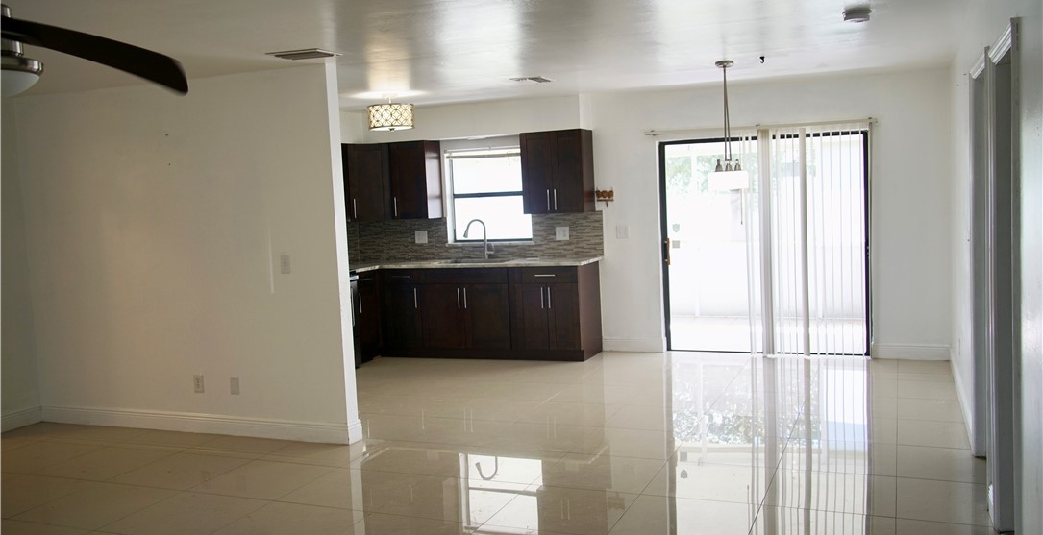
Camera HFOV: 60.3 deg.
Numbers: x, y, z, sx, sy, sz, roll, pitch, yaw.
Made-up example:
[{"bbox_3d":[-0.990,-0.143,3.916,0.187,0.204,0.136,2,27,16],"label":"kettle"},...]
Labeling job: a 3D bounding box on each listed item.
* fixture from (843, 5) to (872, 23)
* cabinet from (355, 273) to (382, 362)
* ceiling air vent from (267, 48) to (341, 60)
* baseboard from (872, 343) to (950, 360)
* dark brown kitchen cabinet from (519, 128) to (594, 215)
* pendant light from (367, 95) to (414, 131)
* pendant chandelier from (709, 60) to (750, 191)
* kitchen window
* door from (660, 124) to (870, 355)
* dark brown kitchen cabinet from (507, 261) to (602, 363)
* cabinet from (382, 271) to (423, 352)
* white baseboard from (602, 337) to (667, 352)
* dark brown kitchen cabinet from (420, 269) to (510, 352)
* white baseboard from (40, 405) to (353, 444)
[{"bbox_3d":[1.798,-1.349,4.803,0.154,0.052,0.154,-1,5,23],"label":"fixture"},{"bbox_3d":[-1.750,0.473,8.847,0.605,0.876,0.364,-1,5,23],"label":"cabinet"},{"bbox_3d":[-1.277,-1.254,5.296,0.338,0.024,0.284,-1,5,23],"label":"ceiling air vent"},{"bbox_3d":[3.303,0.721,7.639,0.610,0.132,0.018,-1,5,23],"label":"baseboard"},{"bbox_3d":[0.351,-0.901,8.553,0.609,0.769,0.330,-1,5,23],"label":"dark brown kitchen cabinet"},{"bbox_3d":[-1.094,-1.302,7.553,0.394,0.293,0.394,-3,5,0],"label":"pendant light"},{"bbox_3d":[1.479,-1.021,6.451,0.146,0.922,0.759,-1,5,23],"label":"pendant chandelier"},{"bbox_3d":[-0.314,-0.738,9.090,0.927,0.954,0.120,-1,5,23],"label":"kitchen window"},{"bbox_3d":[2.167,-0.198,8.066,1.803,1.977,0.110,-1,5,23],"label":"door"},{"bbox_3d":[0.325,0.404,8.493,0.691,0.883,0.606,-1,5,23],"label":"dark brown kitchen cabinet"},{"bbox_3d":[-1.075,0.403,9.080,0.470,0.840,0.606,-1,5,23],"label":"cabinet"},{"bbox_3d":[1.061,0.743,8.540,0.622,0.135,0.016,-1,5,23],"label":"white baseboard"},{"bbox_3d":[-0.425,0.381,8.854,0.930,0.805,0.590,-1,5,23],"label":"dark brown kitchen cabinet"},{"bbox_3d":[-2.344,1.078,6.229,2.715,0.130,0.018,-1,5,23],"label":"white baseboard"}]

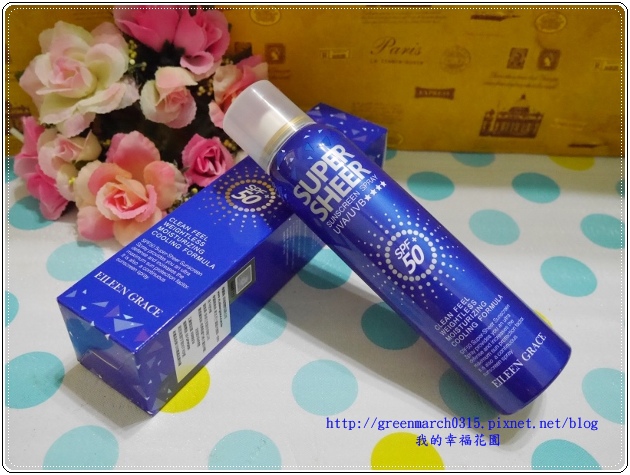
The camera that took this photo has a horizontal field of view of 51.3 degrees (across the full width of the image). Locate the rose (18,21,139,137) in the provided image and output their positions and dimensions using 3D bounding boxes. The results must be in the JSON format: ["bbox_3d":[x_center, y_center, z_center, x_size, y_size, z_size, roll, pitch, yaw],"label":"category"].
[{"bbox_3d":[-0.127,-0.085,0.353,0.061,0.058,0.038,-9,2,-11],"label":"rose"}]

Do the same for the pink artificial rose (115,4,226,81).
[{"bbox_3d":[-0.078,-0.108,0.356,0.058,0.042,0.045,-16,88,-18],"label":"pink artificial rose"}]

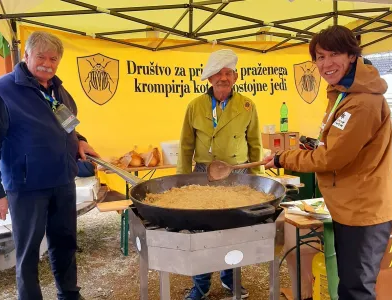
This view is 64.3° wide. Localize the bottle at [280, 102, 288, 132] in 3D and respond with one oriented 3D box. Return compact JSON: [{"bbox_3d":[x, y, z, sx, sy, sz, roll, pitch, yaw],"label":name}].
[{"bbox_3d":[0.981,-0.367,3.480,0.087,0.334,0.087,-1,6,0],"label":"bottle"}]

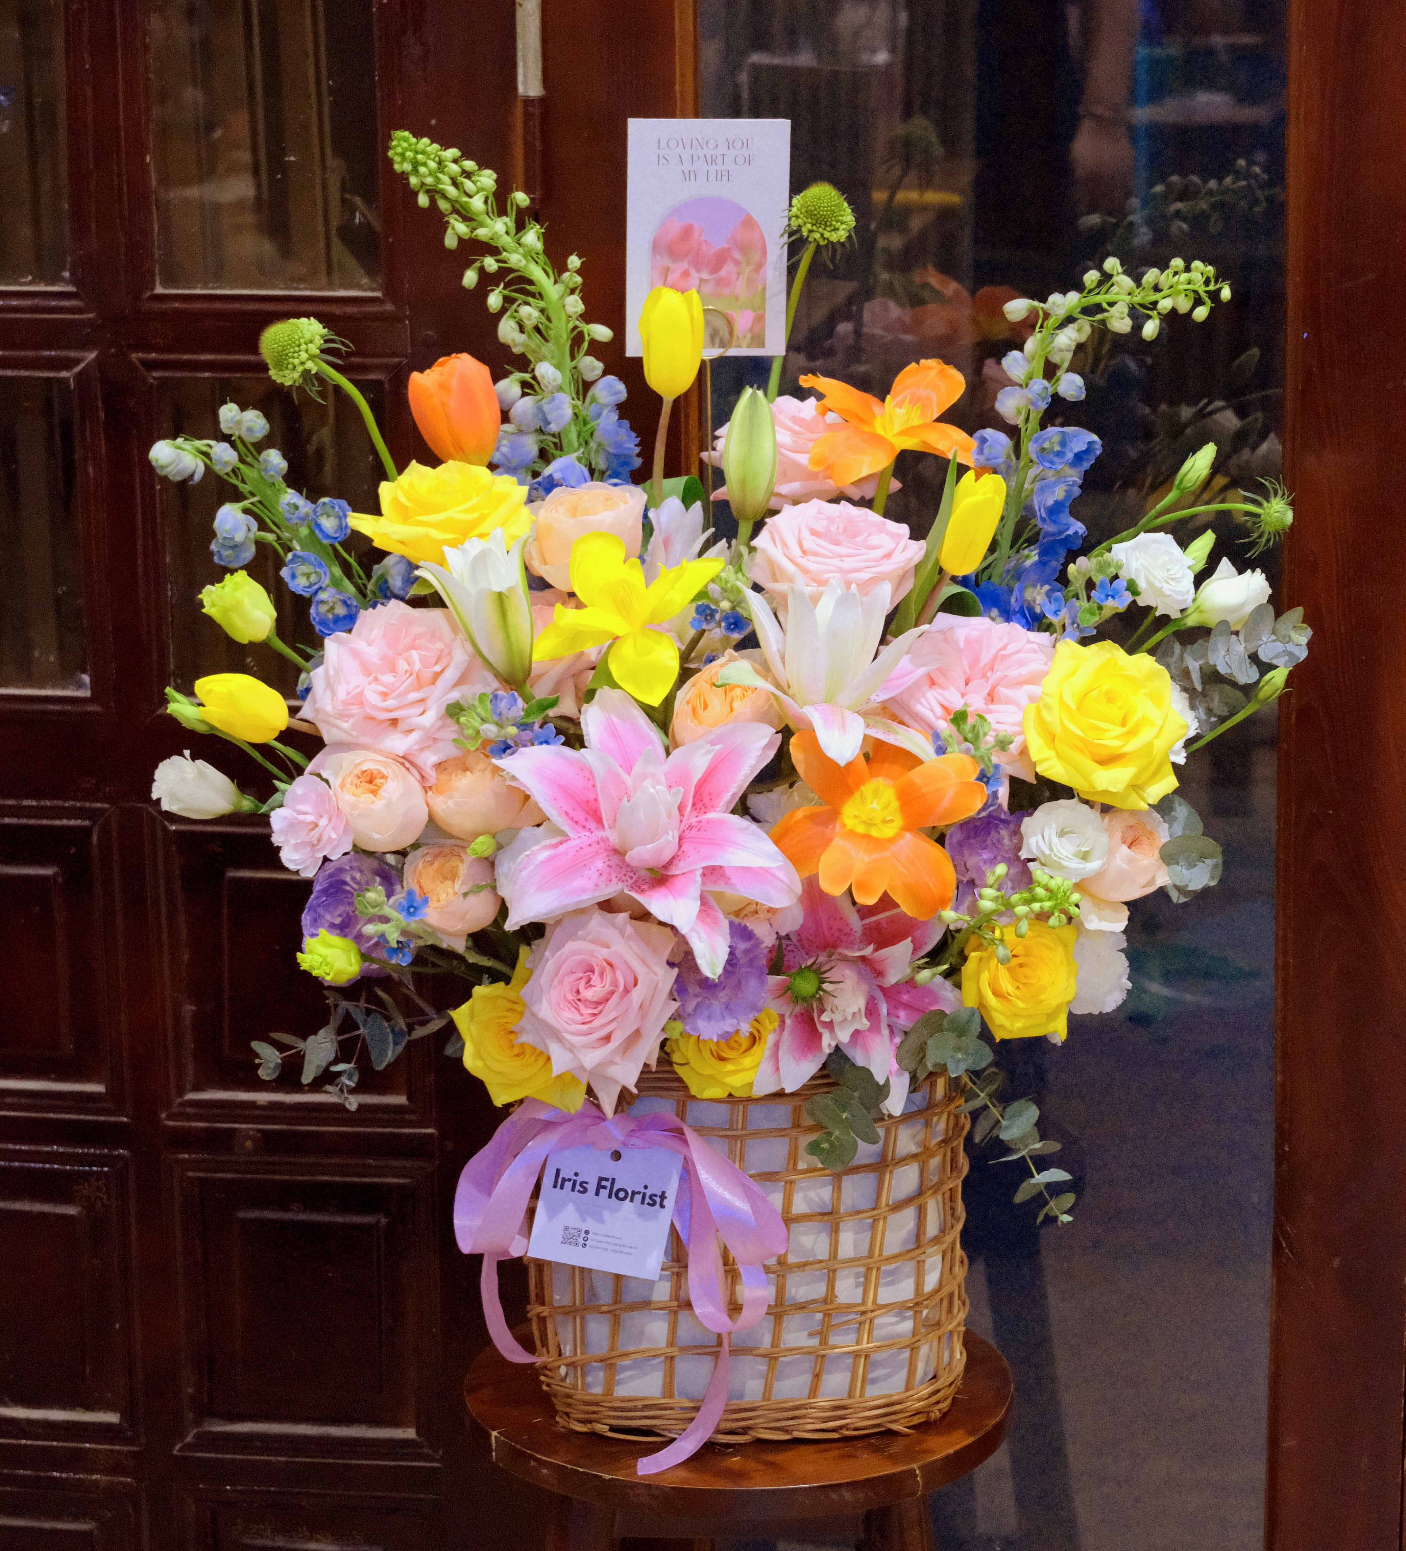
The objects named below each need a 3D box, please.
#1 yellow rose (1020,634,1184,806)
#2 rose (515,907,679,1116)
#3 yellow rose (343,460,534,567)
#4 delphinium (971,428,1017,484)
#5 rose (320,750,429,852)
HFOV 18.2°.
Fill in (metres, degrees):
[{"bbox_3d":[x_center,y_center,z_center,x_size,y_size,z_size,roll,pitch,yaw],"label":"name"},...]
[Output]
[{"bbox_3d":[0.221,-0.028,2.420,0.092,0.094,0.068,-3,-19,-9],"label":"yellow rose"},{"bbox_3d":[-0.060,0.134,2.489,0.093,0.118,0.075,1,6,8],"label":"rose"},{"bbox_3d":[-0.150,-0.148,2.492,0.105,0.058,0.100,-3,27,1],"label":"yellow rose"},{"bbox_3d":[0.168,-0.184,2.540,0.029,0.029,0.027,-29,-31,20],"label":"delphinium"},{"bbox_3d":[-0.185,0.014,2.475,0.059,0.059,0.053,-13,-33,9],"label":"rose"}]

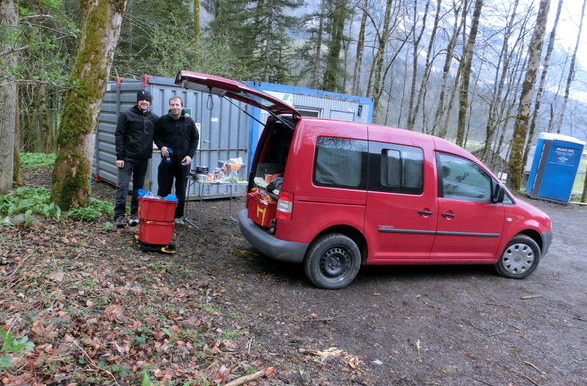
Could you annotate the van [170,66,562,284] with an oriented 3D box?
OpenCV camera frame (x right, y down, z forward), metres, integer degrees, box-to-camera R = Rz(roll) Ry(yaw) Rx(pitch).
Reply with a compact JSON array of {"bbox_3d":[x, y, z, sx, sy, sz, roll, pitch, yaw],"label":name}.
[{"bbox_3d":[1.195,-0.103,5.499,5.170,2.130,1.840,2,11,-19],"label":"van"}]

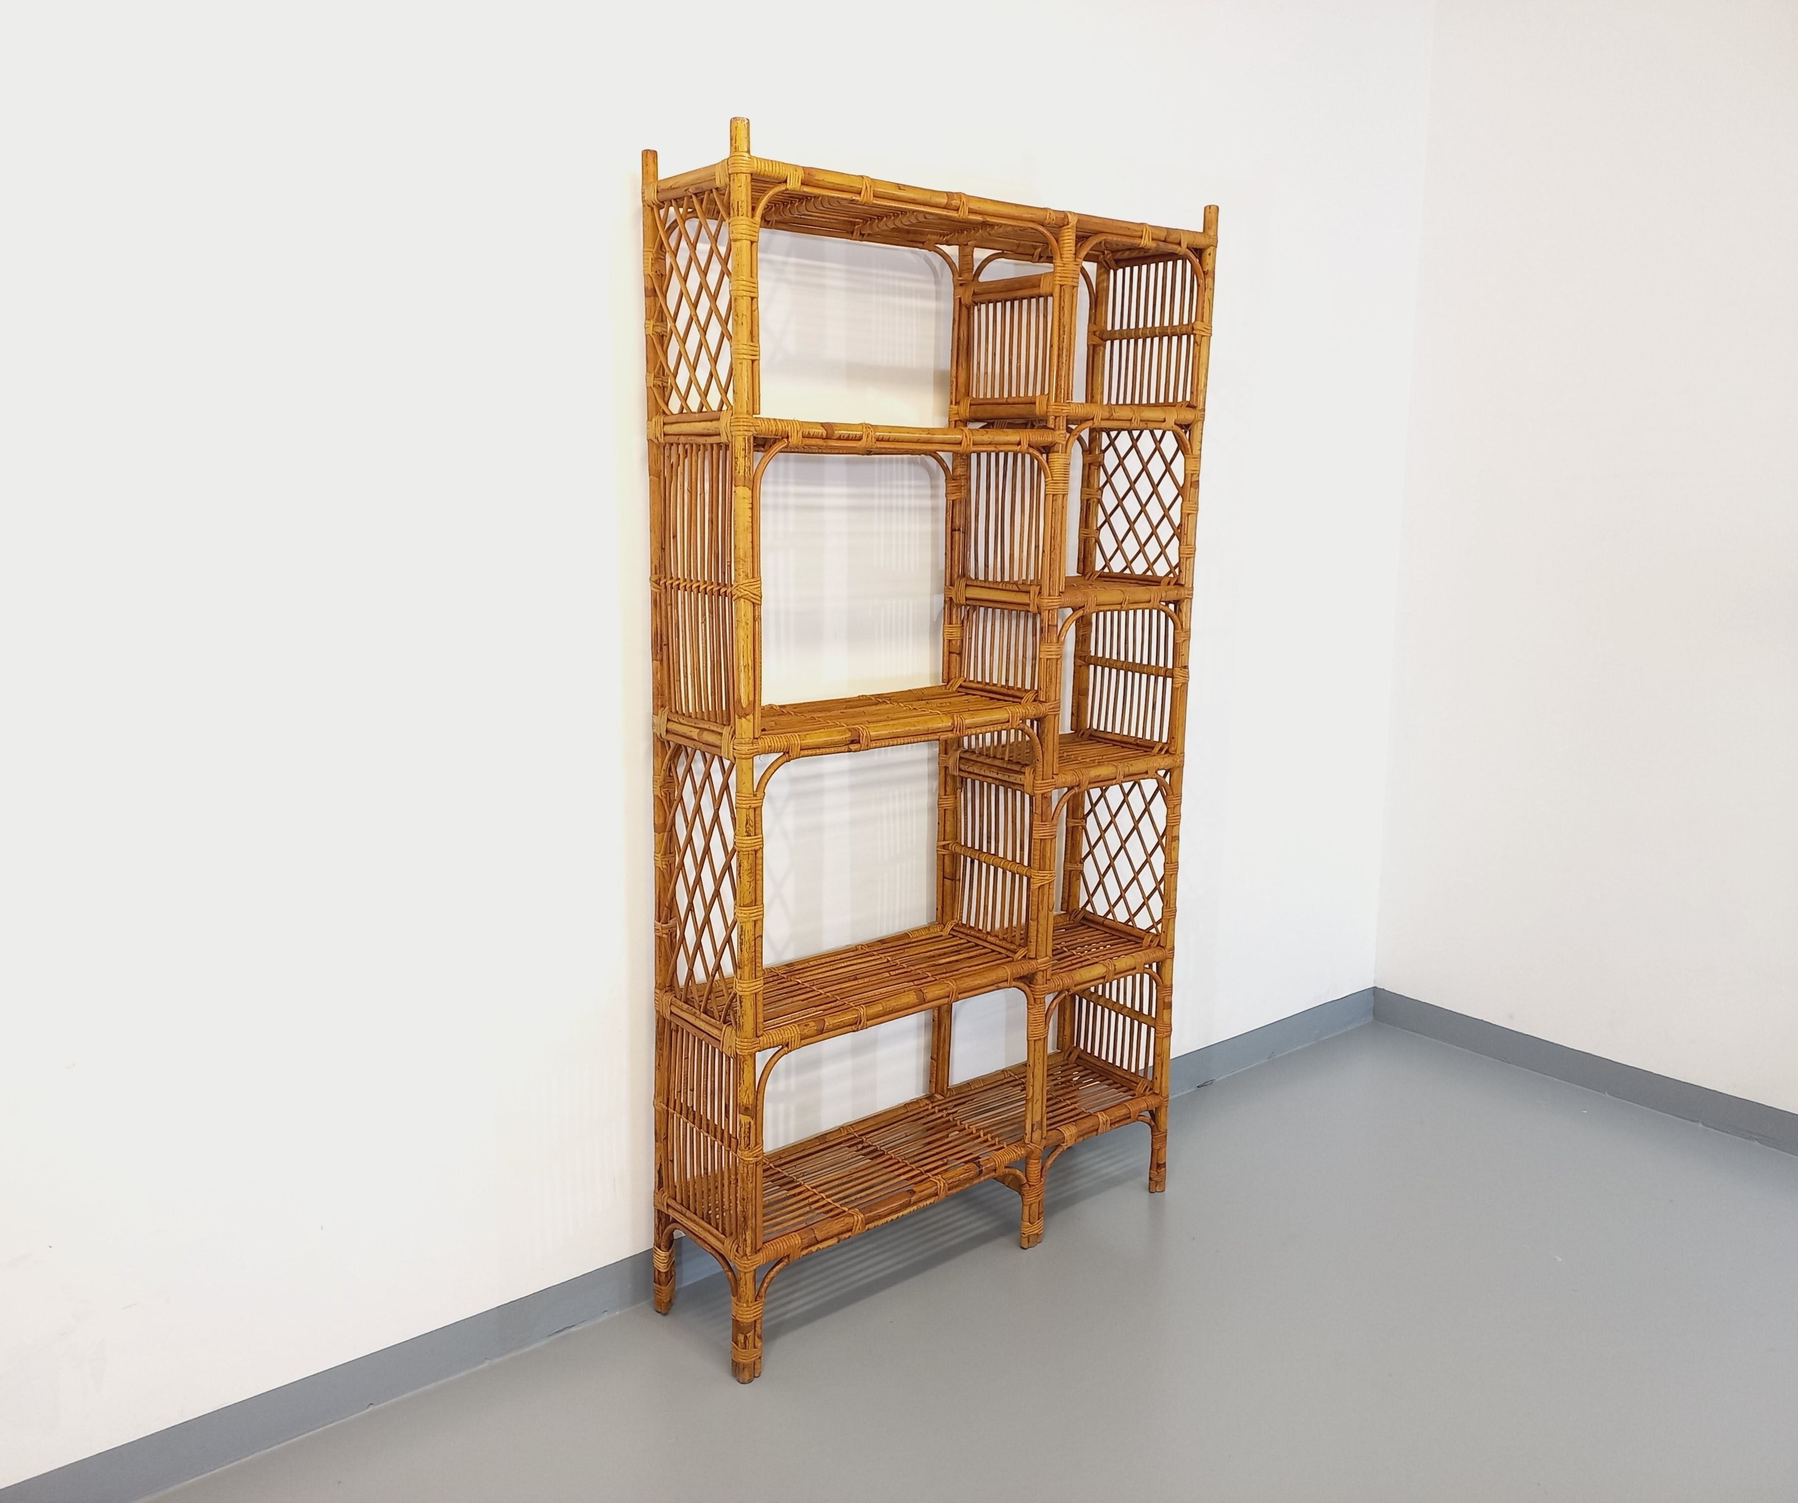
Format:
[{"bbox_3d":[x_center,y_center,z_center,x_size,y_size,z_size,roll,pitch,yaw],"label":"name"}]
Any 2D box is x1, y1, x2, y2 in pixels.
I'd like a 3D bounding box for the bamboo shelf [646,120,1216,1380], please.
[{"bbox_3d":[0.079,0.004,2.601,1.043,1.945,0.283,-8,15,-38],"label":"bamboo shelf"}]

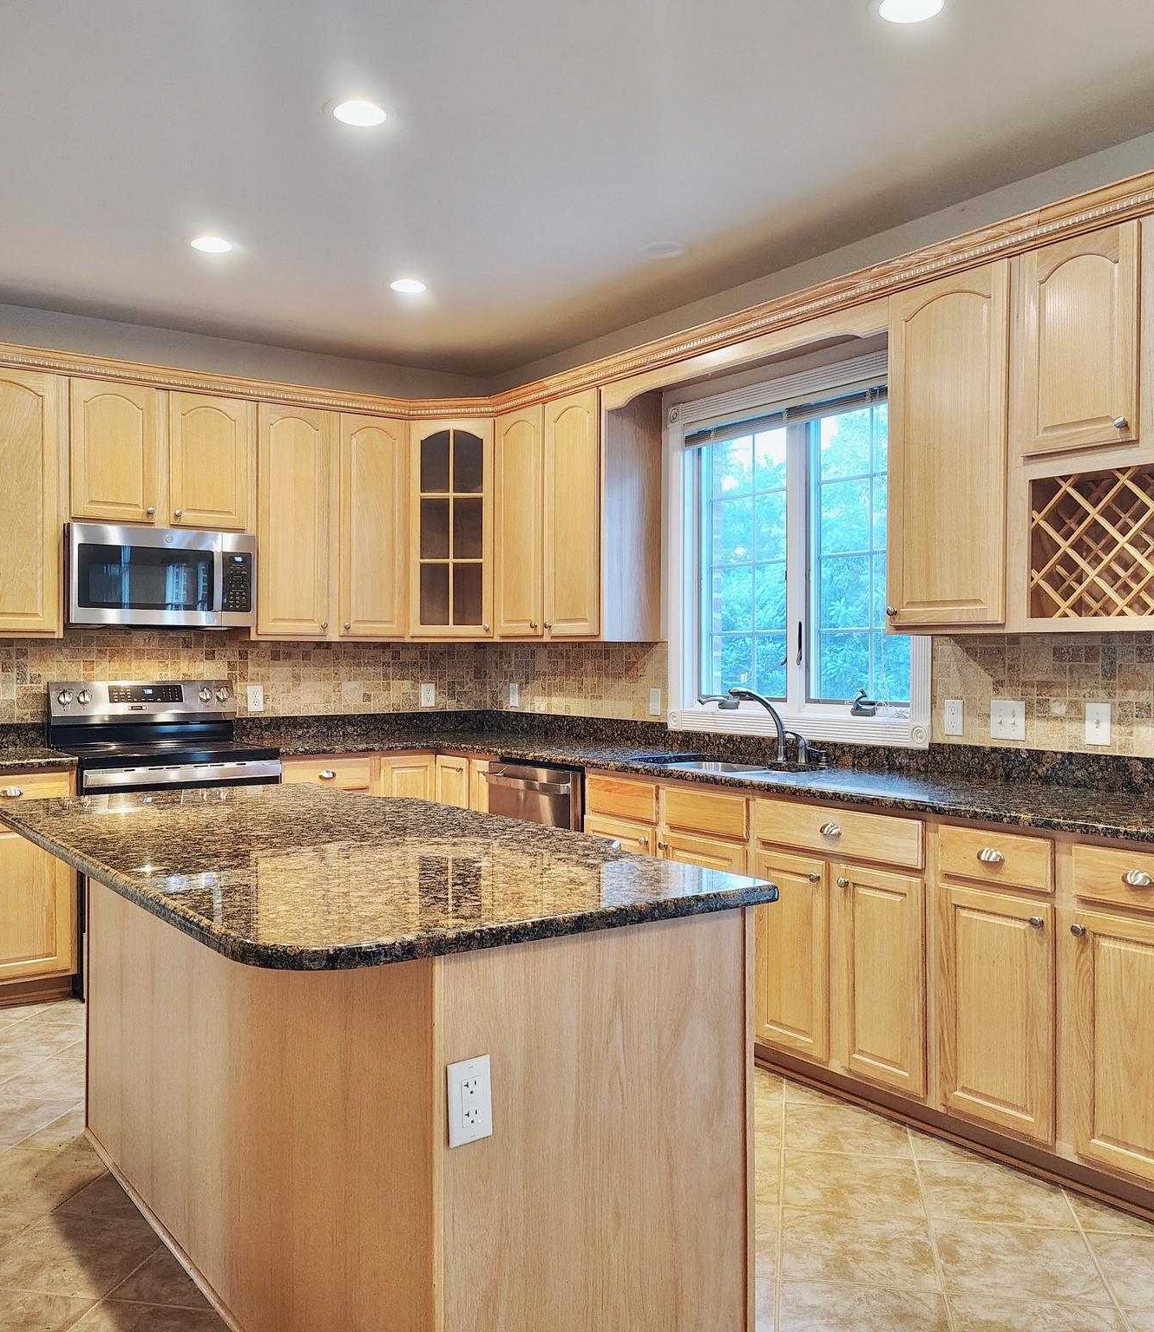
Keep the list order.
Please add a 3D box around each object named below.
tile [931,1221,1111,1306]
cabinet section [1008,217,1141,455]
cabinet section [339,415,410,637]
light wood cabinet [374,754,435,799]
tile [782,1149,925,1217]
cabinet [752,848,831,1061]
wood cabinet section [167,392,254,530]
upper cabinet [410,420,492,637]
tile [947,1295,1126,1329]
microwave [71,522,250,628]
[{"bbox_3d":[0.941,1.274,2.624,0.328,0.010,0.328,0,0,10],"label":"tile"},{"bbox_3d":[1.418,-0.833,3.298,0.295,0.563,0.377,0,0,-35],"label":"cabinet section"},{"bbox_3d":[-1.022,-0.637,5.763,0.350,1.020,0.324,0,0,-35],"label":"cabinet section"},{"bbox_3d":[-0.903,0.781,5.586,0.310,0.830,0.580,0,1,-35],"label":"light wood cabinet"},{"bbox_3d":[0.682,1.280,3.032,0.337,0.010,0.337,0,0,10],"label":"tile"},{"bbox_3d":[0.840,0.861,3.820,0.510,0.600,0.315,0,0,-35],"label":"cabinet"},{"bbox_3d":[-1.616,-0.852,5.267,0.377,0.567,0.295,0,0,-35],"label":"wood cabinet section"},{"bbox_3d":[-0.551,-0.629,5.843,0.410,1.030,0.380,0,0,10],"label":"upper cabinet"},{"bbox_3d":[0.882,1.276,2.297,0.328,0.010,0.328,0,0,10],"label":"tile"},{"bbox_3d":[-1.778,-0.355,5.155,0.757,0.410,0.390,0,0,-35],"label":"microwave"}]

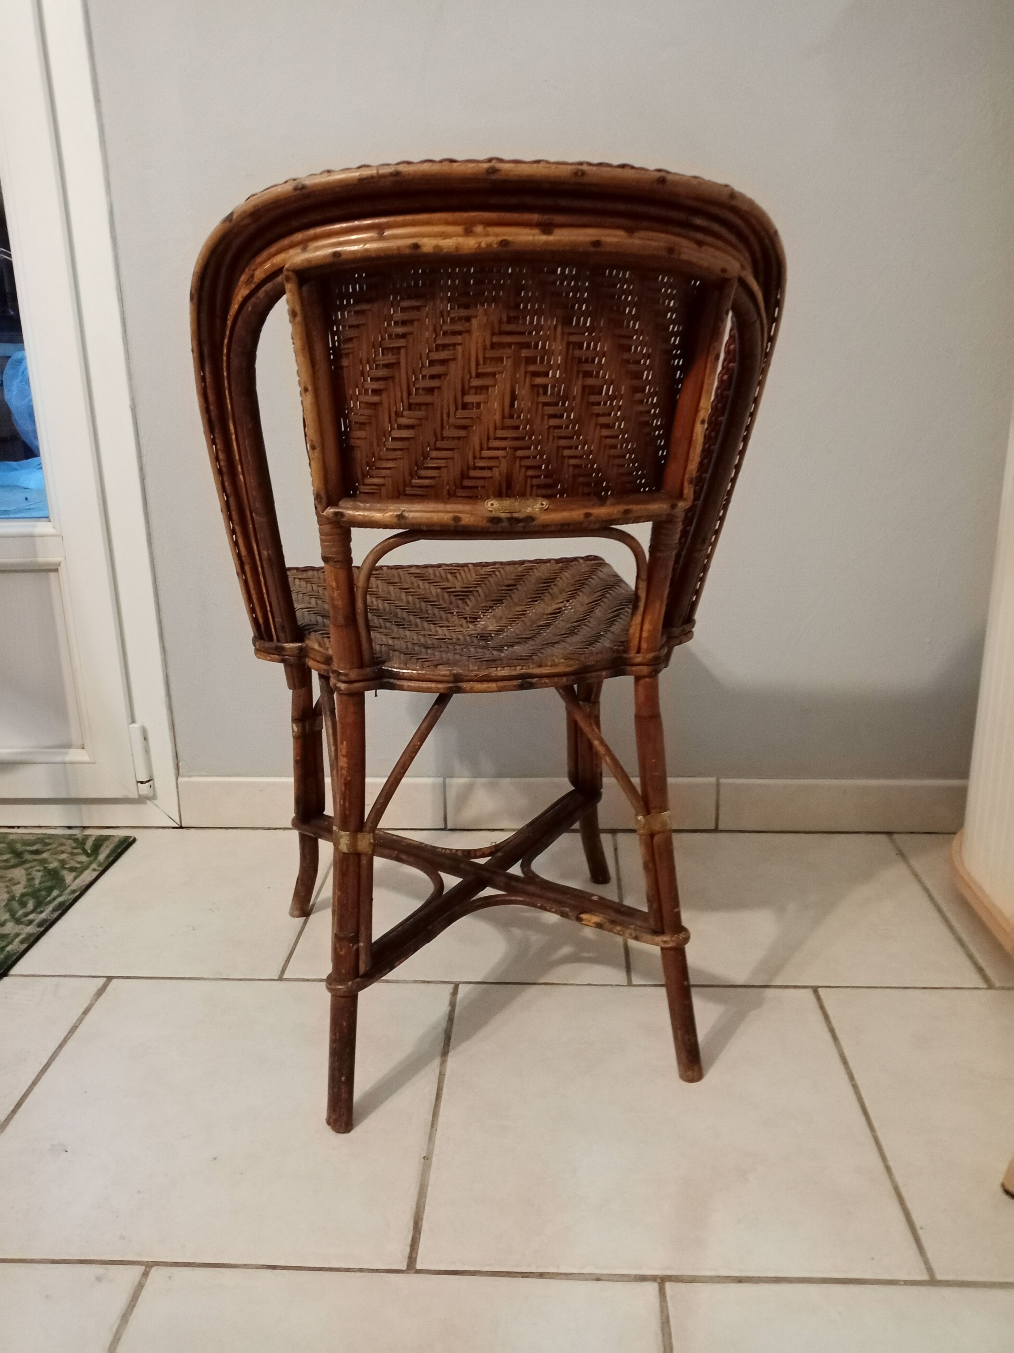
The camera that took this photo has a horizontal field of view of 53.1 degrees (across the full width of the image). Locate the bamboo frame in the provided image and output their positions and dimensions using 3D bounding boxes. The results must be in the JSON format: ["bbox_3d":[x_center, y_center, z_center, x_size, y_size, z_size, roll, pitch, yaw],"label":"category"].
[{"bbox_3d":[-0.033,-0.035,1.094,0.482,0.864,0.562,-4,17,-10],"label":"bamboo frame"}]

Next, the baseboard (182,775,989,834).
[{"bbox_3d":[0.092,0.206,1.631,1.283,0.084,0.016,0,17,3],"label":"baseboard"}]

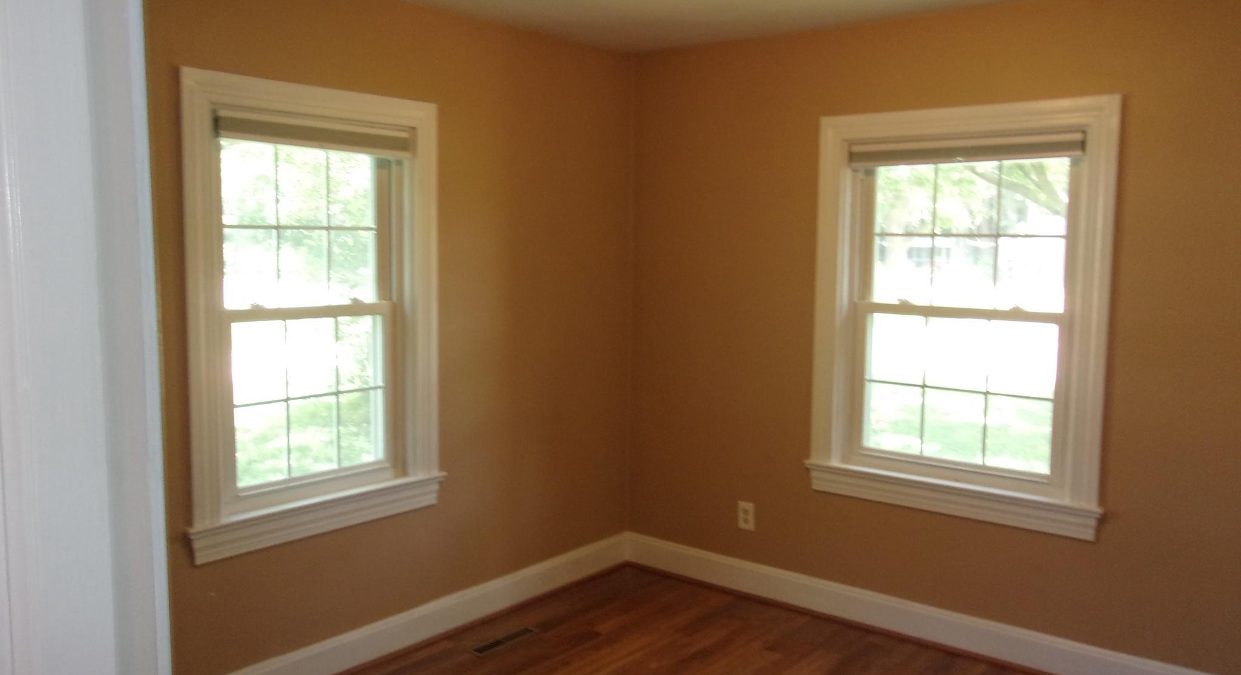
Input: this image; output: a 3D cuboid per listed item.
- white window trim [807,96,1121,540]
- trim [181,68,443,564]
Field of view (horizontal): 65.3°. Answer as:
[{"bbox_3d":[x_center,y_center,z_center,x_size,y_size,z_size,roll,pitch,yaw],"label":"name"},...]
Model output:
[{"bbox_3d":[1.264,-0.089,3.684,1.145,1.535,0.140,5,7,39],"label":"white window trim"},{"bbox_3d":[-1.031,-0.080,3.343,0.125,1.528,1.015,5,7,39],"label":"trim"}]

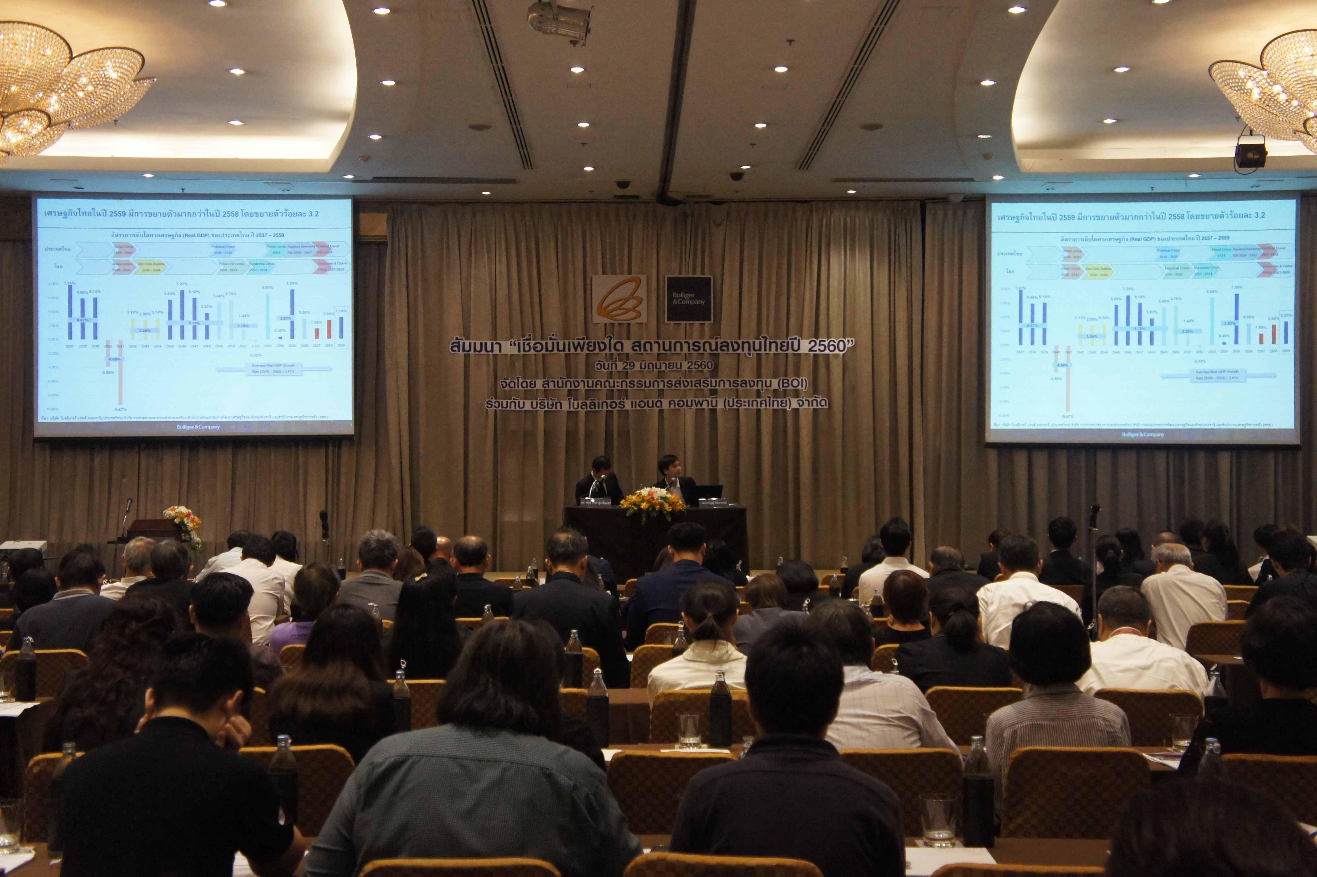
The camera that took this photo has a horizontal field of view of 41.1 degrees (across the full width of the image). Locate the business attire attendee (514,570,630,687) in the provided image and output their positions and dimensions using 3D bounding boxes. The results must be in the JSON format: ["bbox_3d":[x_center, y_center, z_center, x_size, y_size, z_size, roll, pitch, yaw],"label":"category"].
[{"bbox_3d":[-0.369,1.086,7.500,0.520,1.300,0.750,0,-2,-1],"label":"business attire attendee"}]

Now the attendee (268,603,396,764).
[{"bbox_3d":[-0.947,1.078,5.150,0.480,1.220,0.750,0,-1,0],"label":"attendee"}]

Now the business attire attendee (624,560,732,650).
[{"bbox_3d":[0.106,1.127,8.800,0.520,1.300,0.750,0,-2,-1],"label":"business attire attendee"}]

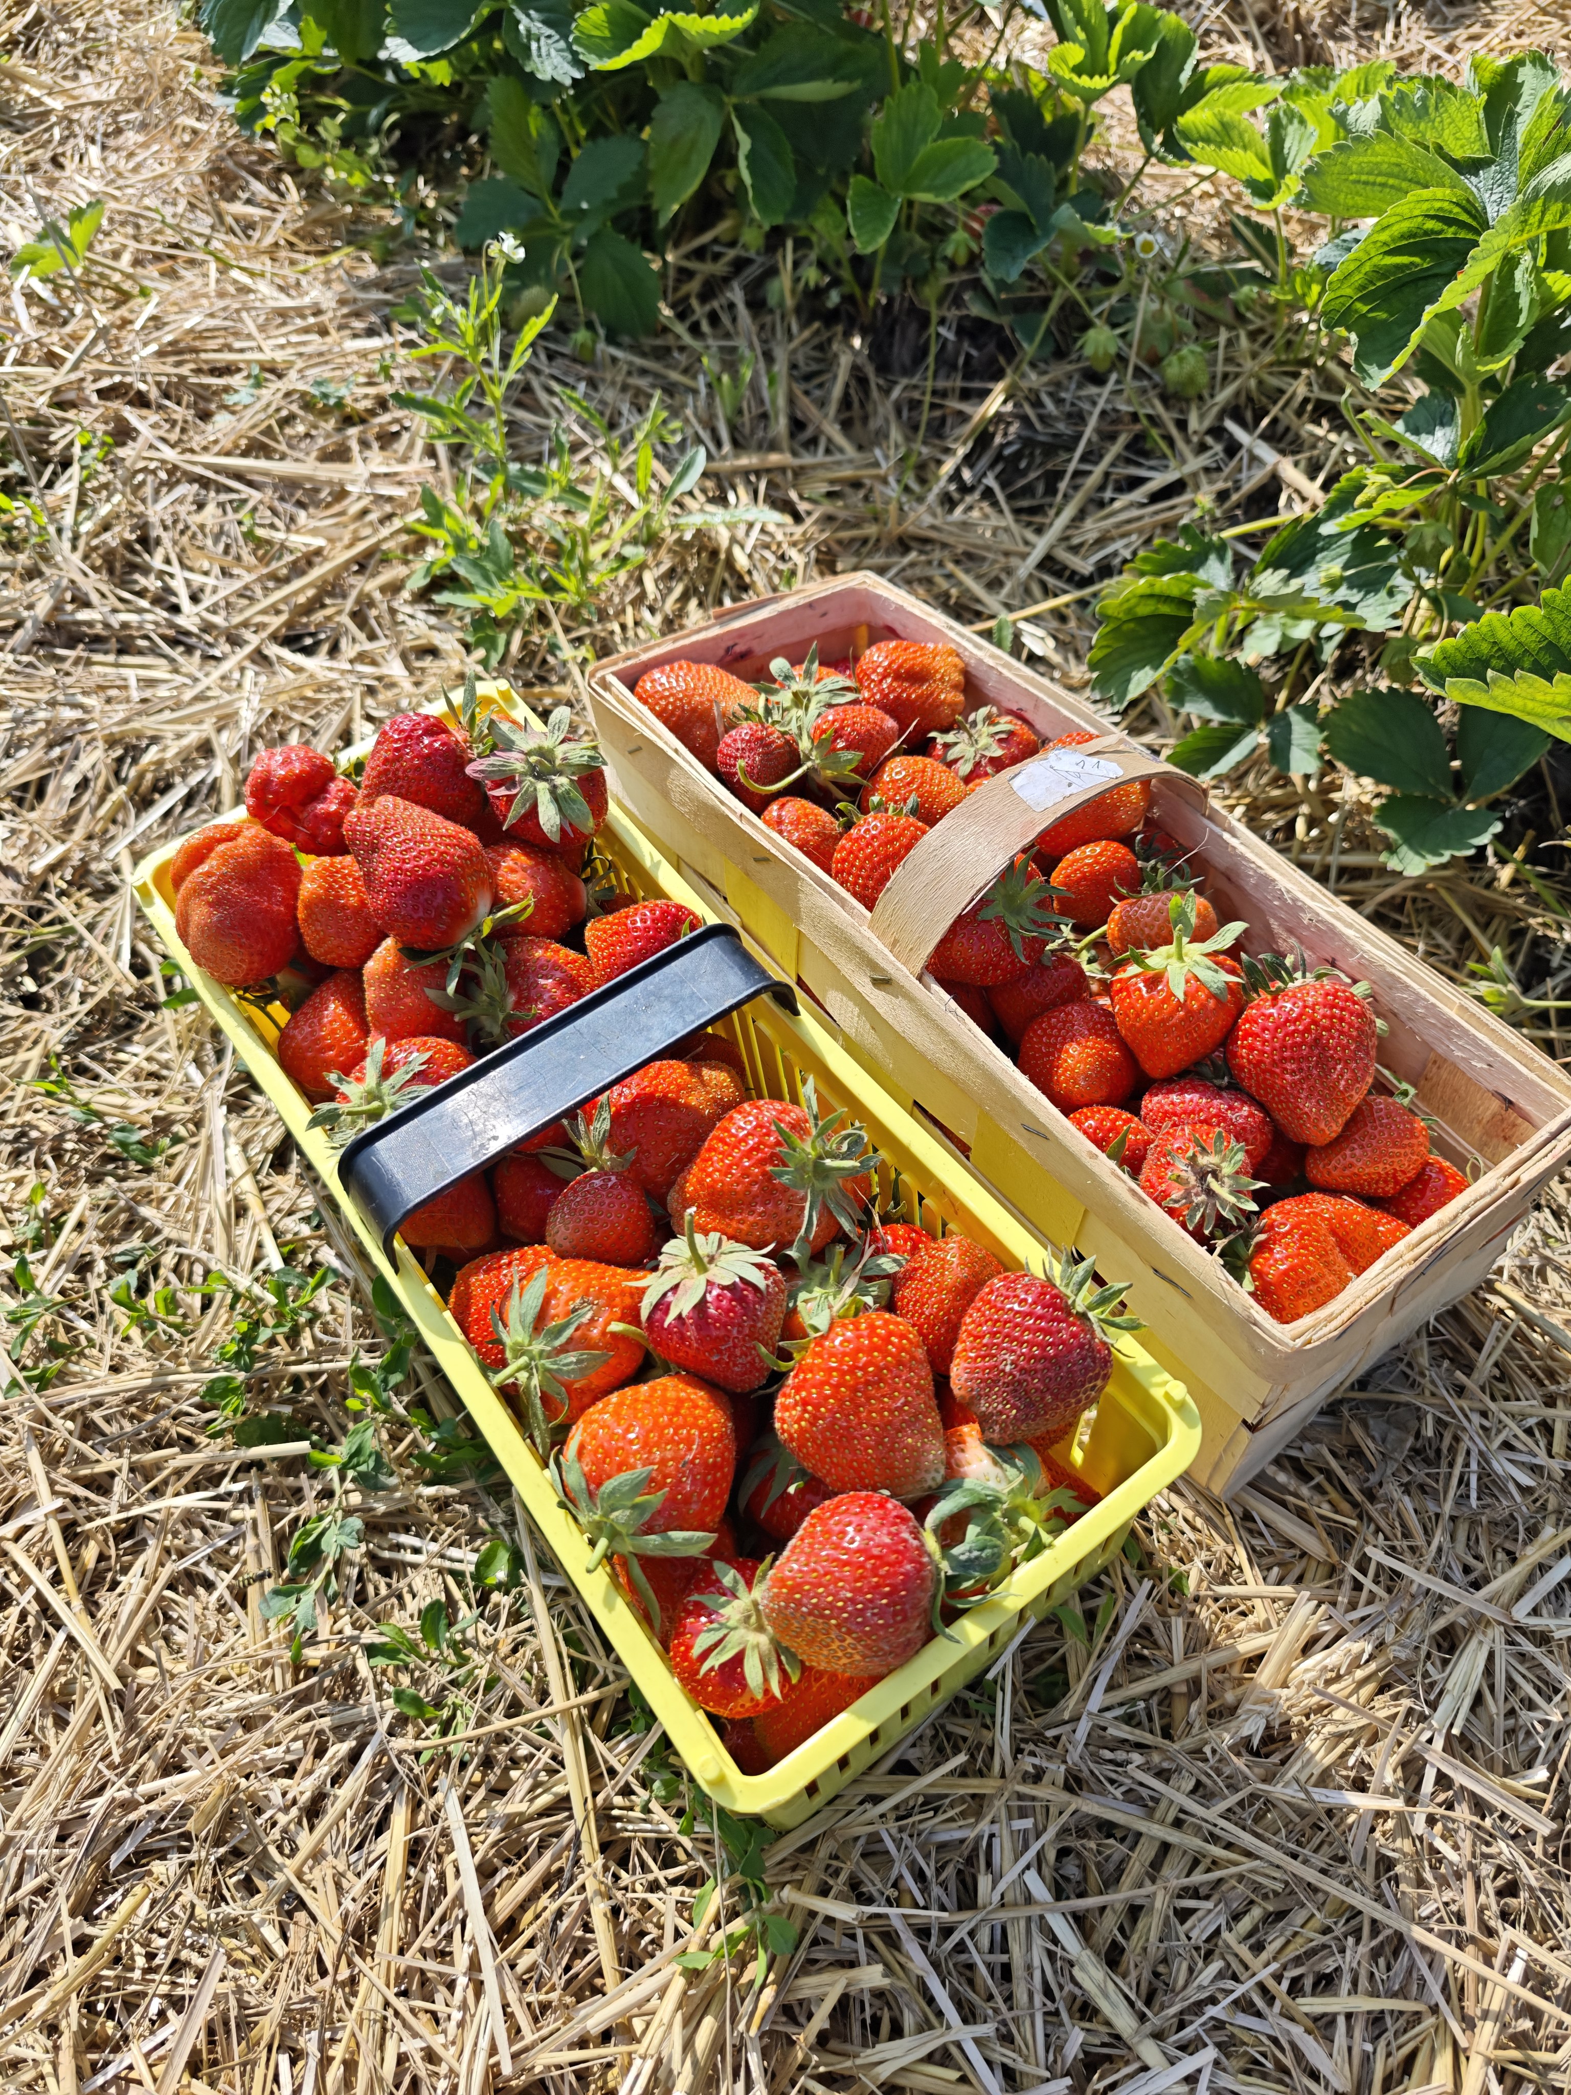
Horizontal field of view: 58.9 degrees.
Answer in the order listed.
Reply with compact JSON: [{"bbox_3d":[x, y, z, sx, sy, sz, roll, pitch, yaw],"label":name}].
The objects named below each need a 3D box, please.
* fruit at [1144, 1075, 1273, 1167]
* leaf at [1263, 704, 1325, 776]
[{"bbox_3d":[0.149,0.029,0.492,0.044,0.040,0.040,-17,43,-40],"label":"fruit"},{"bbox_3d":[0.218,-0.132,0.600,0.025,0.009,0.033,-30,65,-13],"label":"leaf"}]

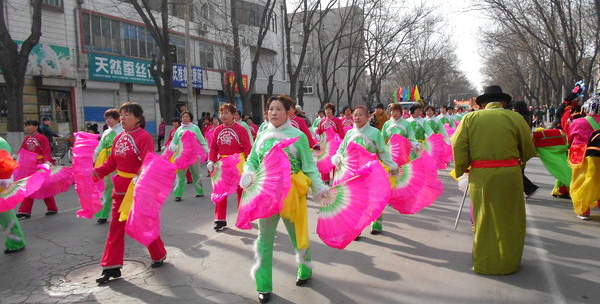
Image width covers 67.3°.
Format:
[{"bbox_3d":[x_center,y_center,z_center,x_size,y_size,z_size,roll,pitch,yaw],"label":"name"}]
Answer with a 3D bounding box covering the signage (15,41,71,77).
[{"bbox_3d":[-11.062,-3.937,19.303,0.150,1.356,2.749,0,5,23],"label":"signage"}]

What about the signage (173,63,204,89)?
[{"bbox_3d":[-7.164,-4.728,28.400,0.150,1.401,3.314,0,5,23],"label":"signage"}]

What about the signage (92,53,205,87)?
[{"bbox_3d":[-8.321,-4.475,25.701,0.150,1.357,9.145,0,5,23],"label":"signage"}]

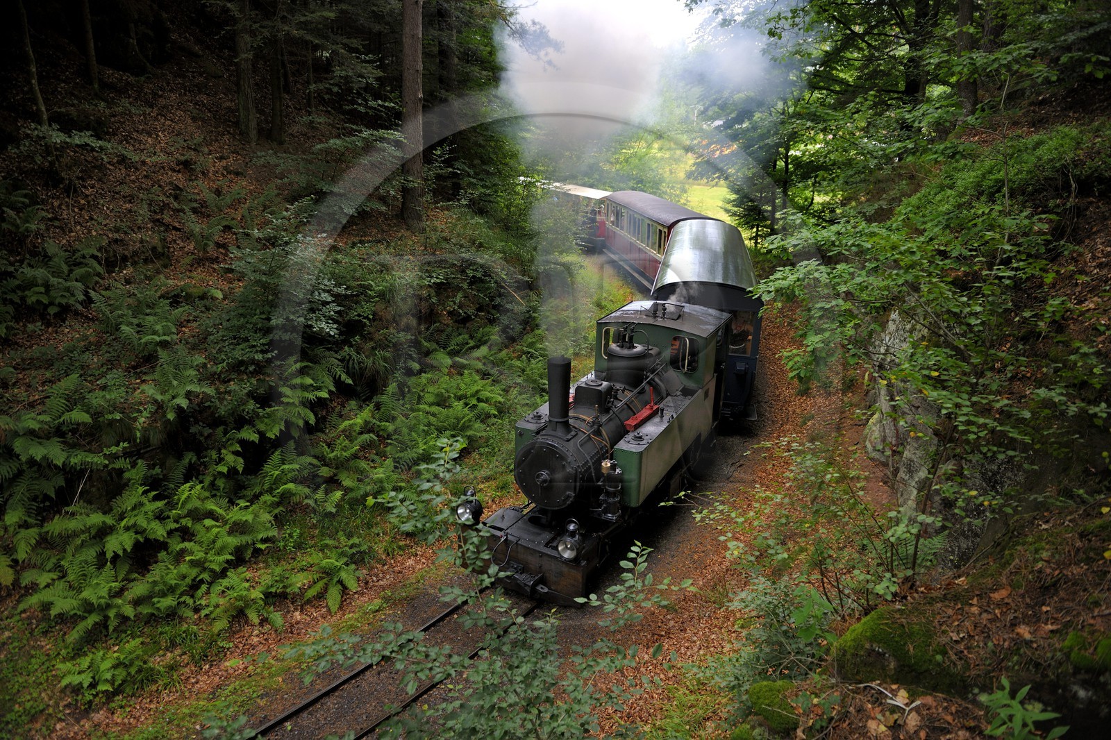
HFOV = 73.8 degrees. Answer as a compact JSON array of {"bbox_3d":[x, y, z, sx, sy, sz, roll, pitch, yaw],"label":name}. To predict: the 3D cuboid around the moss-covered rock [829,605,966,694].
[{"bbox_3d":[1.600,1.318,3.450,0.600,0.340,0.460,7,21,18],"label":"moss-covered rock"}]

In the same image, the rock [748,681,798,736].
[{"bbox_3d":[0.925,1.439,3.150,0.220,0.200,0.220,5,20,14],"label":"rock"}]

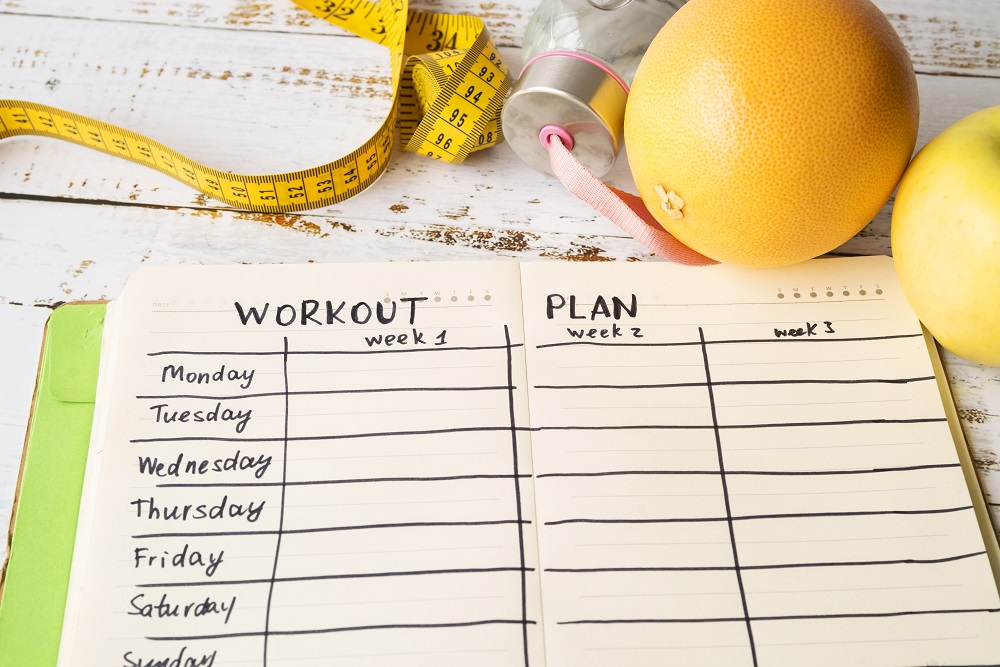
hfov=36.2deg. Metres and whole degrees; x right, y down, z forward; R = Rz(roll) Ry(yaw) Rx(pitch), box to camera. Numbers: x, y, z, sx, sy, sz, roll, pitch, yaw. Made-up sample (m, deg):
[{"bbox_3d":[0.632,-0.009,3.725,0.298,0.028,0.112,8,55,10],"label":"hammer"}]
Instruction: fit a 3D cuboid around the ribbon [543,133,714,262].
[{"bbox_3d":[0.050,-0.043,0.504,0.087,0.026,0.028,30,56,22],"label":"ribbon"}]

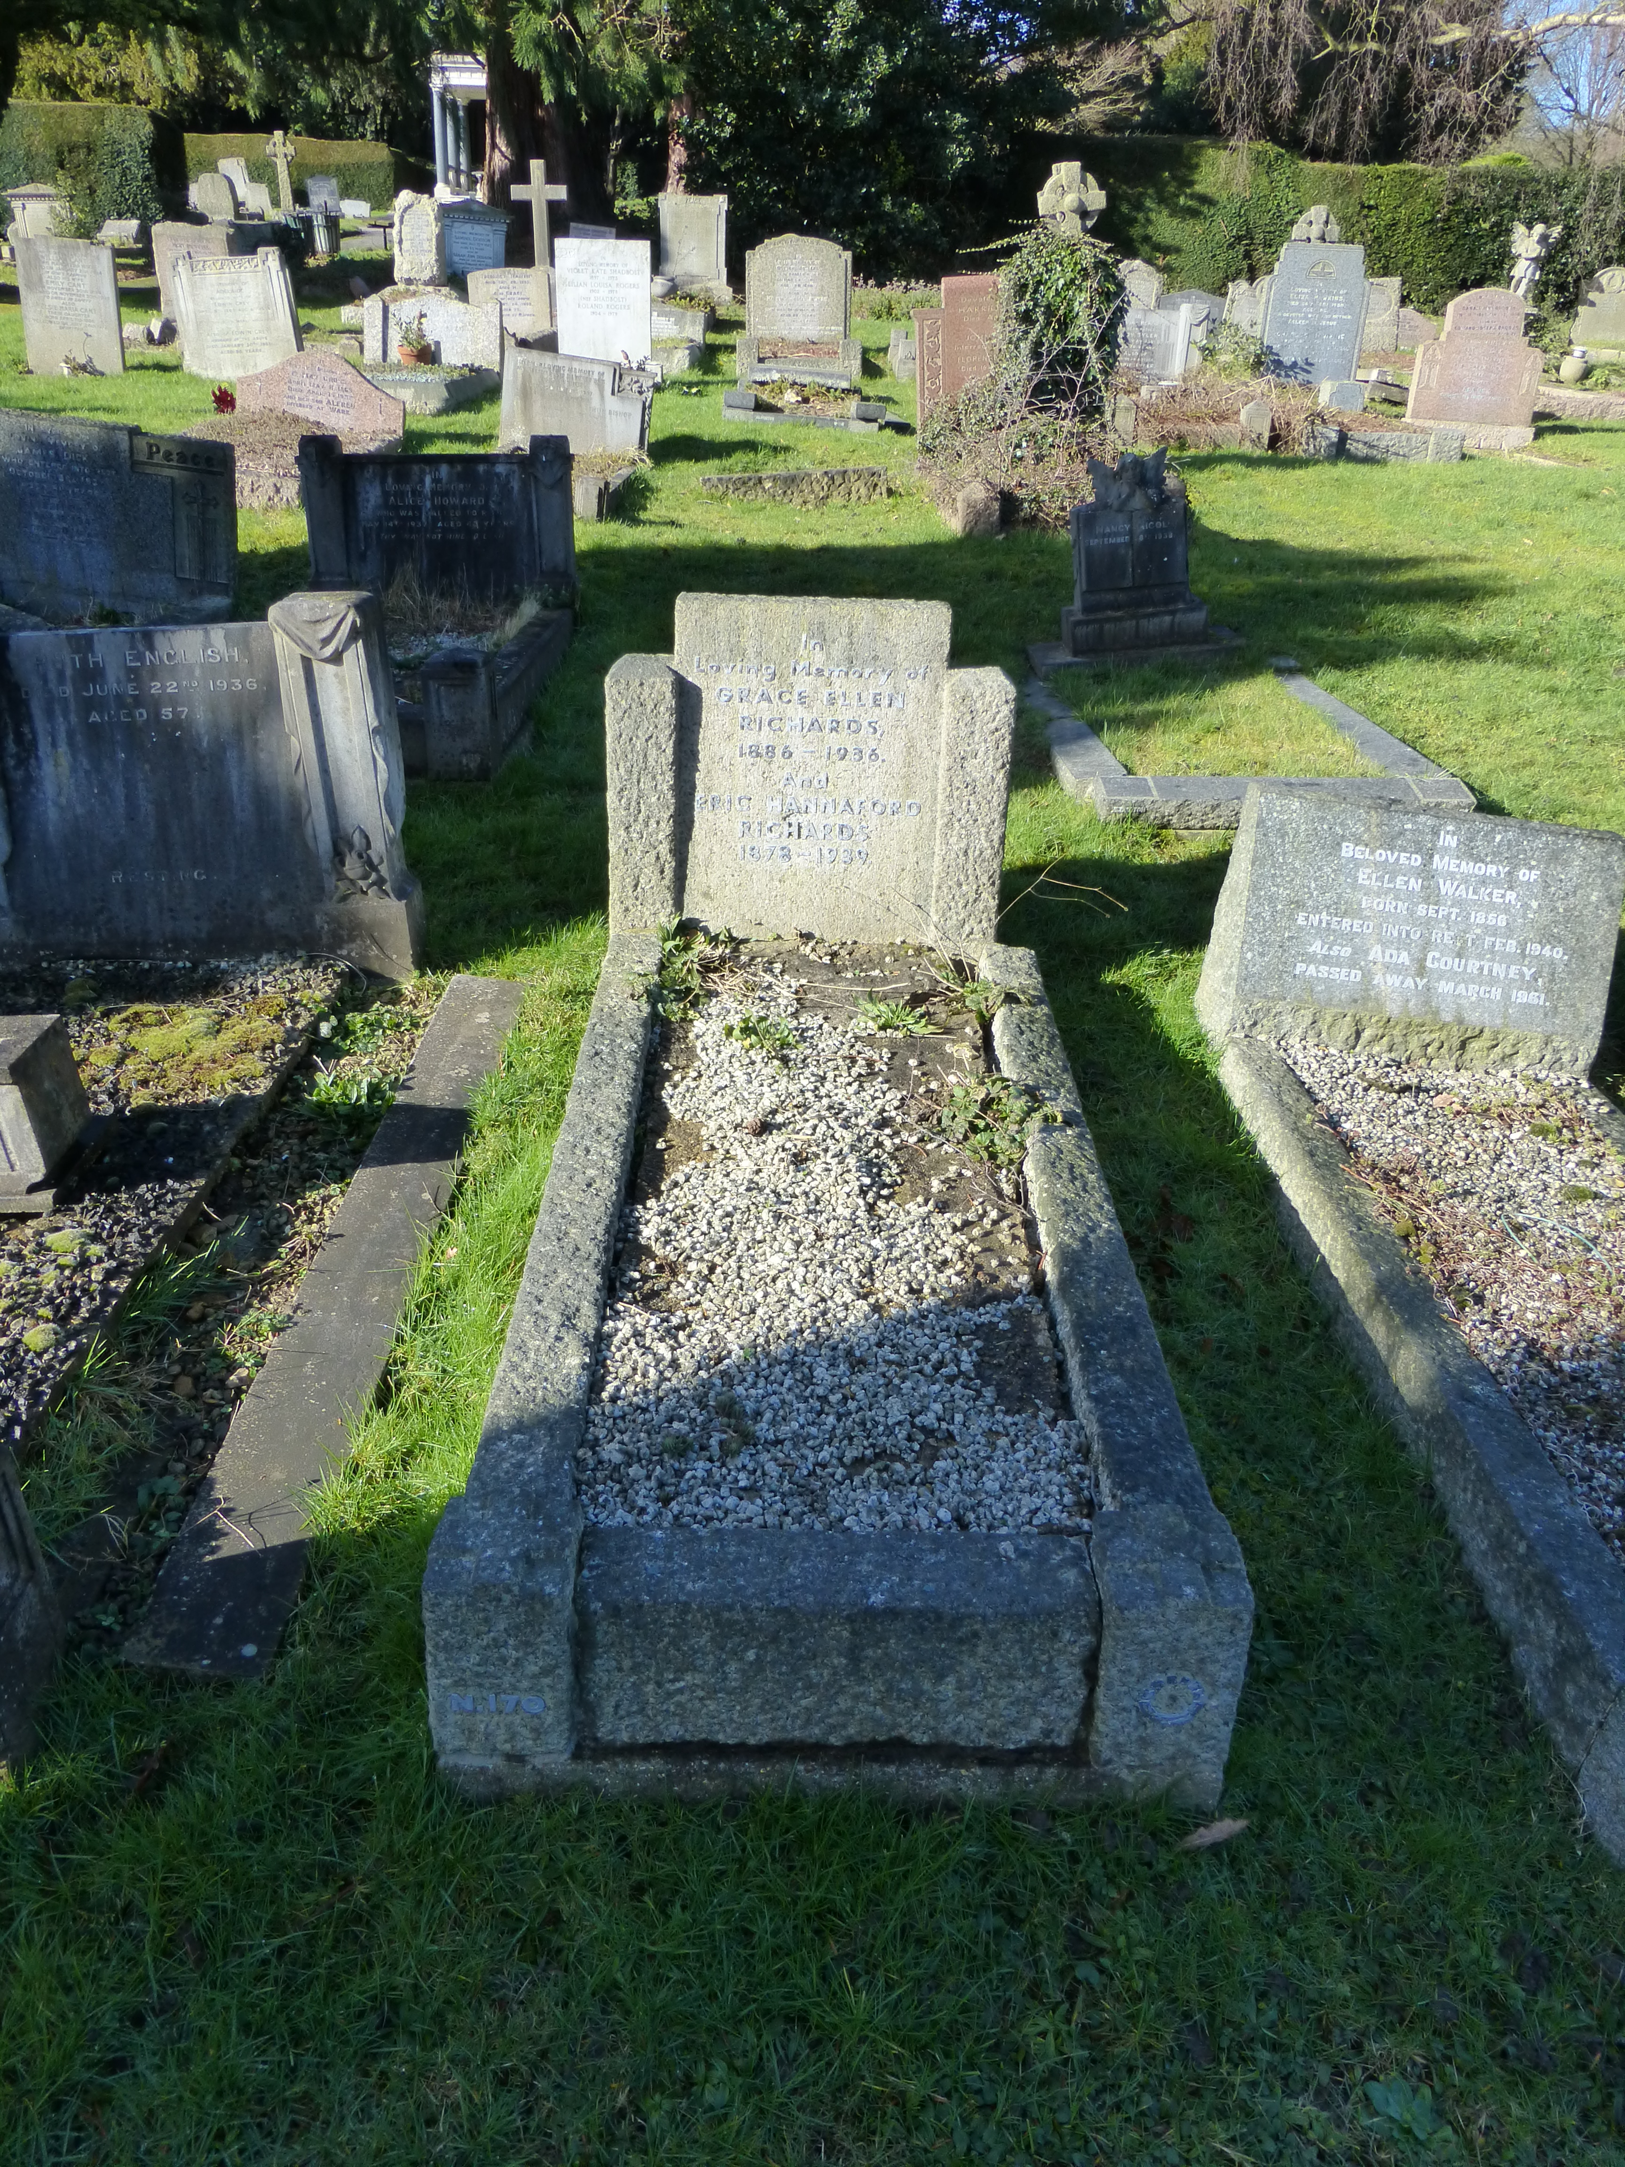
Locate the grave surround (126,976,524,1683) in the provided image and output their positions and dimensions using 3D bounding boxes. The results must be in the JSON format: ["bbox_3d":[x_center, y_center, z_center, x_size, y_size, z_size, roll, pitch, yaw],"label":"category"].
[{"bbox_3d":[-0.716,0.274,2.662,0.165,0.110,1.850,1,30,0],"label":"grave surround"}]

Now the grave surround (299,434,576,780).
[{"bbox_3d":[-1.375,-1.641,5.098,1.045,0.710,1.740,1,30,0],"label":"grave surround"}]

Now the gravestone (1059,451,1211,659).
[{"bbox_3d":[1.097,-1.816,5.304,0.450,0.635,0.200,-8,30,-3],"label":"gravestone"}]

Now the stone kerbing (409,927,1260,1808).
[{"bbox_3d":[0.019,0.253,2.412,0.864,0.321,1.706,1,30,-1],"label":"stone kerbing"}]

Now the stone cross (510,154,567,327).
[{"bbox_3d":[-2.625,-7.964,14.927,0.530,1.450,0.240,1,30,0],"label":"stone cross"}]

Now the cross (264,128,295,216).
[{"bbox_3d":[-10.433,-17.804,30.707,0.600,1.600,0.260,1,30,0],"label":"cross"}]

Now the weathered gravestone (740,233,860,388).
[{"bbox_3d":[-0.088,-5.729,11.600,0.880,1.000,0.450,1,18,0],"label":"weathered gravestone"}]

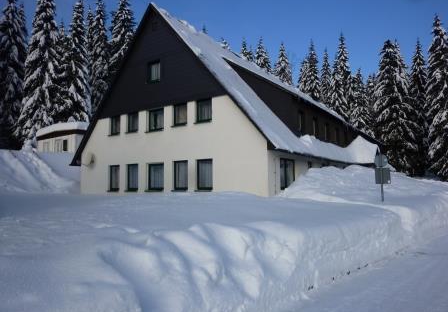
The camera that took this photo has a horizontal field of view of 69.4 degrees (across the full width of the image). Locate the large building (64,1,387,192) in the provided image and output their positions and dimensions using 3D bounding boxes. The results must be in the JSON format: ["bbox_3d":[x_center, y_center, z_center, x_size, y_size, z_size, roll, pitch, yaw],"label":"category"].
[{"bbox_3d":[4.449,-1.934,29.347,14.606,11.090,30.000,-4,-6,34],"label":"large building"}]

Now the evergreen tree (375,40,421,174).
[{"bbox_3d":[24.816,-6.361,45.146,6.300,20.199,6.300,-1,-5,0],"label":"evergreen tree"}]

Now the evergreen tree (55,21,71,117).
[{"bbox_3d":[-22.807,-8.349,45.073,3.600,21.918,3.600,-1,-5,0],"label":"evergreen tree"}]

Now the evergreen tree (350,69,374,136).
[{"bbox_3d":[19.671,-4.220,45.302,4.400,16.506,4.400,-1,-5,0],"label":"evergreen tree"}]

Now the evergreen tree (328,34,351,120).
[{"bbox_3d":[18.018,-7.231,49.019,4.200,23.182,4.200,-1,-5,0],"label":"evergreen tree"}]

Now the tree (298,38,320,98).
[{"bbox_3d":[13.910,-7.009,51.019,4.300,23.198,4.300,-1,-5,0],"label":"tree"}]

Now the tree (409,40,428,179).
[{"bbox_3d":[31.428,-7.546,51.037,4.000,22.766,4.000,-1,-5,0],"label":"tree"}]

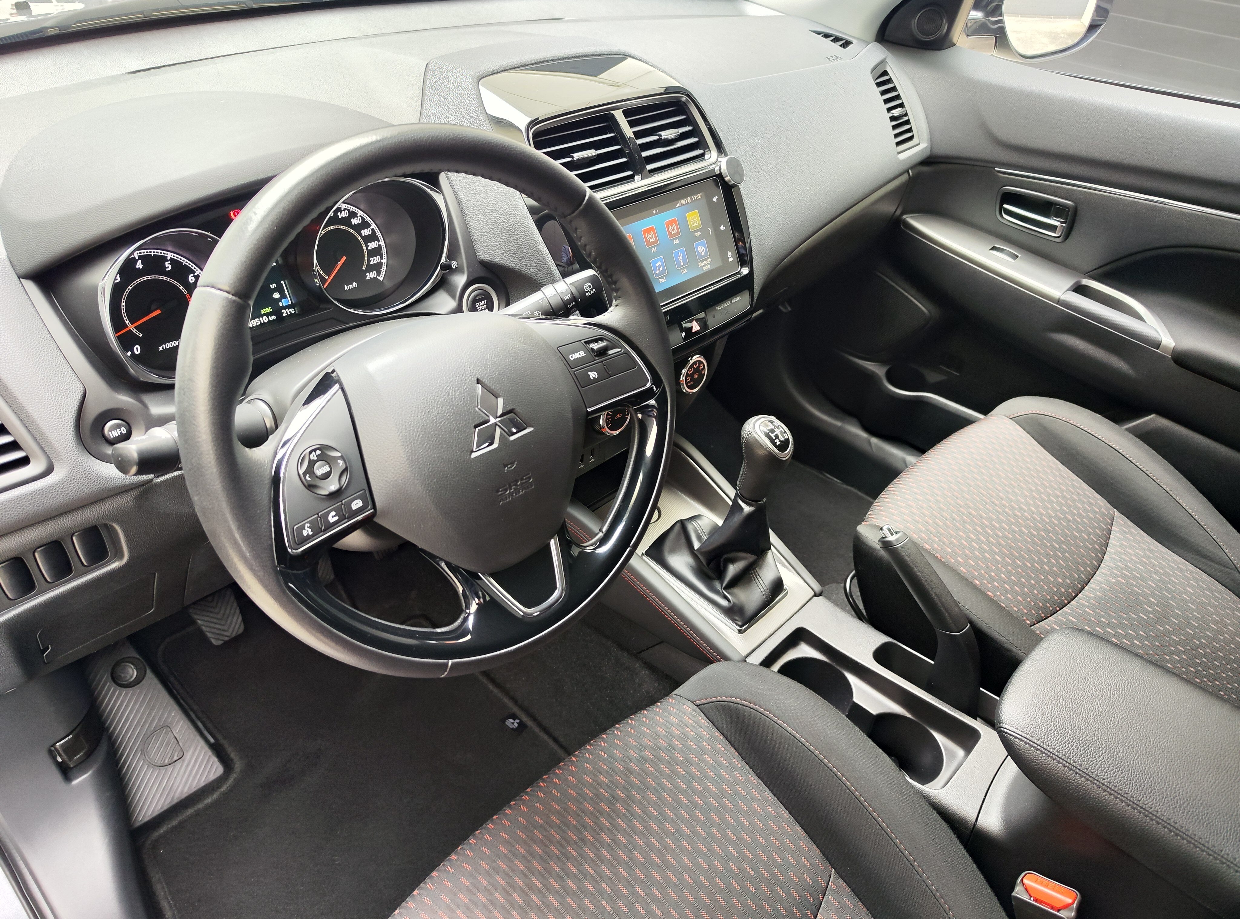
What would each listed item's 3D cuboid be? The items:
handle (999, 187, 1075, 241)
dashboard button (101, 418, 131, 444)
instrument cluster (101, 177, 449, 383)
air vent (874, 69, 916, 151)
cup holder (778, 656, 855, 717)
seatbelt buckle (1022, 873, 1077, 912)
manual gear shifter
[{"bbox_3d":[0.631,-0.369,1.247,0.110,0.064,0.030,28,43,35],"label":"handle"},{"bbox_3d":[-0.373,-0.020,0.610,0.010,0.020,0.020,16,35,43],"label":"dashboard button"},{"bbox_3d":[-0.271,-0.157,0.688,0.060,0.122,0.287,23,40,39],"label":"instrument cluster"},{"bbox_3d":[0.416,-0.535,1.264,0.057,0.113,0.028,-30,14,-37],"label":"air vent"},{"bbox_3d":[0.214,0.275,0.926,0.087,0.060,0.087,0,34,0],"label":"cup holder"},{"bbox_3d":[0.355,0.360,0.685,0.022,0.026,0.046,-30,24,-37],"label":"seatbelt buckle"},{"bbox_3d":[0.124,0.048,0.959,0.172,0.265,0.097,28,43,35],"label":"manual gear shifter"}]

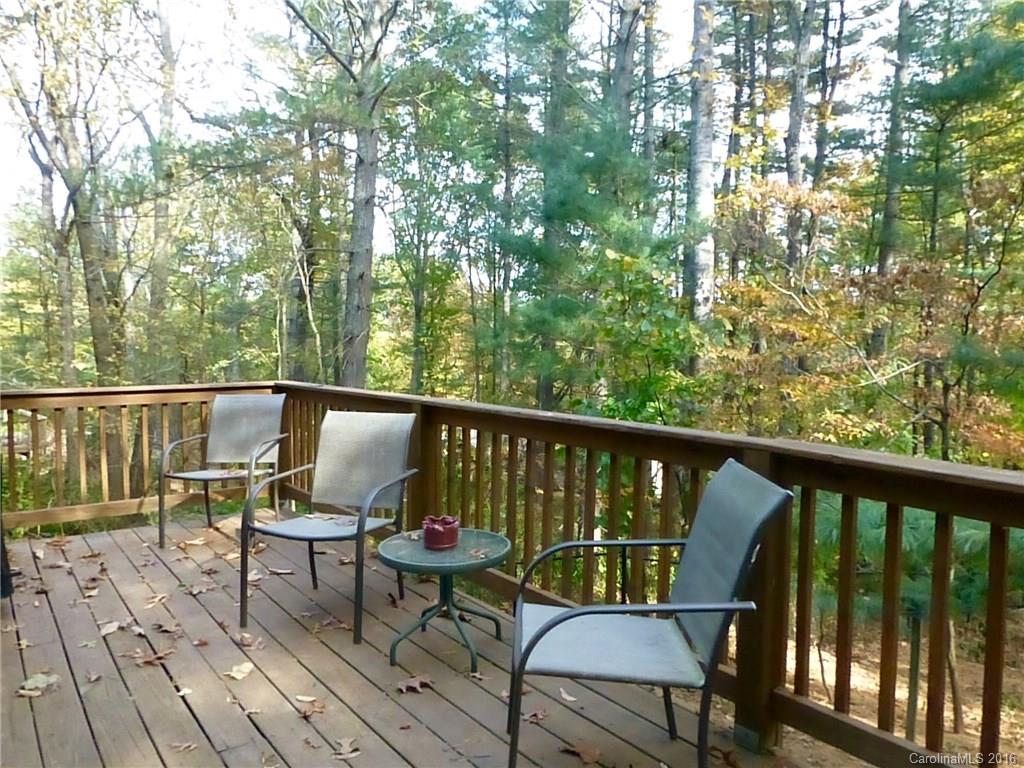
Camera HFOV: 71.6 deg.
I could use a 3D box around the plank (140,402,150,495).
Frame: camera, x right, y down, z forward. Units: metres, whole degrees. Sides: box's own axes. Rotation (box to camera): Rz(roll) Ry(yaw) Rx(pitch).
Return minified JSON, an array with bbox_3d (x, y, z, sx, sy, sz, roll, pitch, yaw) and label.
[{"bbox_3d":[-2.491,0.462,4.828,0.035,0.710,0.035,-2,4,-39],"label":"plank"}]

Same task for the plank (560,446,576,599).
[{"bbox_3d":[0.239,0.568,2.953,0.036,0.640,0.036,-2,4,-38],"label":"plank"}]

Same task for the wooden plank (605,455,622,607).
[{"bbox_3d":[0.396,0.581,2.752,0.036,0.640,0.036,-2,4,-38],"label":"wooden plank"}]

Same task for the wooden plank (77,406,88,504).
[{"bbox_3d":[-2.739,0.455,4.527,0.036,0.640,0.036,-2,4,-38],"label":"wooden plank"}]

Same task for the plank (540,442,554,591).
[{"bbox_3d":[0.158,0.561,3.057,0.036,0.640,0.036,-2,4,-38],"label":"plank"}]

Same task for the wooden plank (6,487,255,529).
[{"bbox_3d":[-2.594,0.821,4.719,1.950,0.089,0.038,-2,4,-39],"label":"wooden plank"}]

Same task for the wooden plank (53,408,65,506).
[{"bbox_3d":[-2.881,0.474,4.514,0.035,0.710,0.035,-2,4,-39],"label":"wooden plank"}]

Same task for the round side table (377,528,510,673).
[{"bbox_3d":[-0.260,0.859,2.828,0.526,0.426,0.526,1,3,0],"label":"round side table"}]

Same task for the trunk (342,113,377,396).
[{"bbox_3d":[-1.984,-1.840,9.400,0.300,4.000,0.300,4,3,0],"label":"trunk"}]

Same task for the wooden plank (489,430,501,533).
[{"bbox_3d":[-0.082,0.551,3.316,0.034,0.680,0.034,-2,4,-39],"label":"wooden plank"}]

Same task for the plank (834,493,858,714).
[{"bbox_3d":[0.957,0.627,2.030,0.036,0.640,0.036,-2,4,-38],"label":"plank"}]

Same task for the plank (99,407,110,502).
[{"bbox_3d":[-2.639,0.454,4.598,0.034,0.680,0.034,-2,4,-39],"label":"plank"}]

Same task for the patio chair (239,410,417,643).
[{"bbox_3d":[-0.803,0.596,3.289,0.589,0.893,0.708,1,3,16],"label":"patio chair"}]

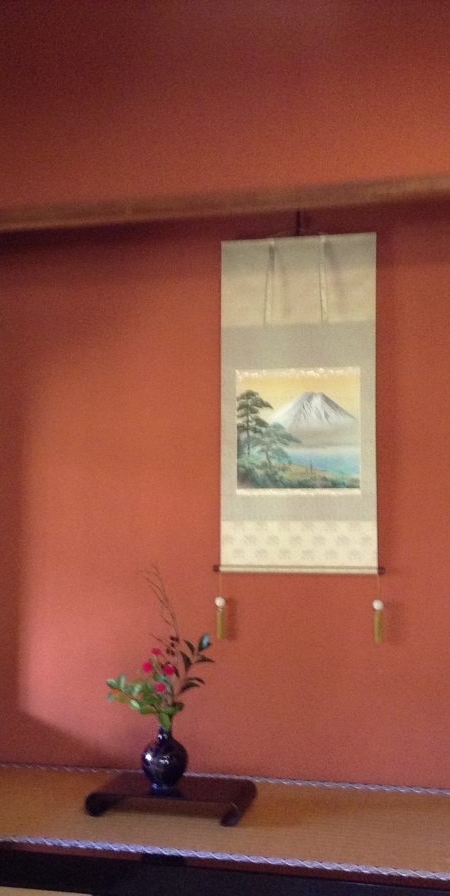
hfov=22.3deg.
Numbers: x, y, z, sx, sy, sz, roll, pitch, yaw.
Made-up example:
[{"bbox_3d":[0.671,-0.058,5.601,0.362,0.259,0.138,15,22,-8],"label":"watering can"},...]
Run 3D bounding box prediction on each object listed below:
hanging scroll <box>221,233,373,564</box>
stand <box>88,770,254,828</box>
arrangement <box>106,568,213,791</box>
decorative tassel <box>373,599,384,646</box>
[{"bbox_3d":[0.286,-0.166,4.452,0.635,1.318,0.030,0,-3,14],"label":"hanging scroll"},{"bbox_3d":[-0.176,1.236,4.033,0.547,0.075,0.320,0,-3,14],"label":"stand"},{"bbox_3d":[-0.234,0.814,4.071,0.378,0.772,0.300,0,-3,14],"label":"arrangement"},{"bbox_3d":[0.582,0.659,4.331,0.036,0.172,0.036,0,-3,14],"label":"decorative tassel"}]

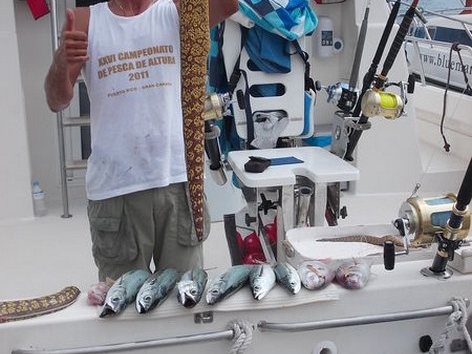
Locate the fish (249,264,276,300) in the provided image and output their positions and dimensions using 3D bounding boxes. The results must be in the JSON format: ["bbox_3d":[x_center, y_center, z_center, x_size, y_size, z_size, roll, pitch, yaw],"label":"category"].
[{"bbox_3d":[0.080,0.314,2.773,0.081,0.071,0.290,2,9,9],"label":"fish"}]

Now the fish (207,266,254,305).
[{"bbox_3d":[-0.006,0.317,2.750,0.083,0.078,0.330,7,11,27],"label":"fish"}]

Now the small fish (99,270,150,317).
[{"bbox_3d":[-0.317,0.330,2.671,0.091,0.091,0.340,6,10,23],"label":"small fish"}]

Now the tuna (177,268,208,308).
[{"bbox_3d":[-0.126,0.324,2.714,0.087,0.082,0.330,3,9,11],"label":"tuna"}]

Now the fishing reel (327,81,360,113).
[{"bbox_3d":[0.455,-0.343,4.000,0.140,0.125,0.110,1,14,5],"label":"fishing reel"}]

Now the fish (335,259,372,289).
[{"bbox_3d":[0.357,0.293,2.821,0.102,0.081,0.200,3,9,12],"label":"fish"}]

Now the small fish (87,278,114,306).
[{"bbox_3d":[-0.376,0.334,2.698,0.070,0.066,0.200,6,10,21],"label":"small fish"}]

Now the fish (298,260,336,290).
[{"bbox_3d":[0.248,0.298,2.810,0.097,0.076,0.200,6,10,21],"label":"fish"}]

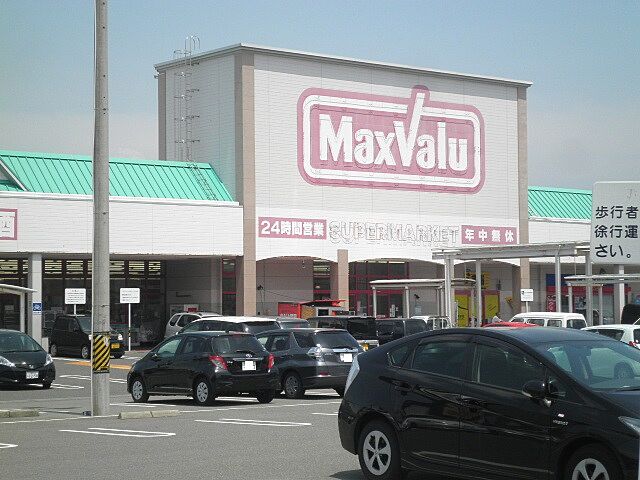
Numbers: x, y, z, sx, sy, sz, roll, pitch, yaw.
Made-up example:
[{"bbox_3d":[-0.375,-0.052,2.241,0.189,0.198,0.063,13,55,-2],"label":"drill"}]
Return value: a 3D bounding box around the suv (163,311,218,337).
[{"bbox_3d":[-4.650,3.766,54.500,1.560,1.670,3.650,1,-3,-39],"label":"suv"}]

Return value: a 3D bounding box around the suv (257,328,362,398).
[{"bbox_3d":[-0.744,2.921,31.876,1.695,1.540,4.410,1,-3,-39],"label":"suv"}]

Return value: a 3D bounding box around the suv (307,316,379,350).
[{"bbox_3d":[0.350,3.433,46.000,1.475,1.650,3.395,1,-3,-39],"label":"suv"}]

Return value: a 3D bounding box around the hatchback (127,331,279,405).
[{"bbox_3d":[-2.573,2.701,28.675,1.695,1.500,3.885,1,-3,-39],"label":"hatchback"}]

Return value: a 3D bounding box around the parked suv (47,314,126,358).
[{"bbox_3d":[-8.728,3.641,50.982,1.475,1.640,3.395,1,-3,-40],"label":"parked suv"}]

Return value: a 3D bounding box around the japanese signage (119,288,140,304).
[{"bbox_3d":[-7.648,2.269,54.582,0.946,0.622,0.050,1,-3,-39],"label":"japanese signage"}]

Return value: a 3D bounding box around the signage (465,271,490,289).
[{"bbox_3d":[8.530,2.168,72.352,1.891,0.906,0.100,1,-3,-39],"label":"signage"}]

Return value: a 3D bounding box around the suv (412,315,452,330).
[{"bbox_3d":[4.800,3.805,51.350,1.475,1.770,3.395,1,-3,-39],"label":"suv"}]

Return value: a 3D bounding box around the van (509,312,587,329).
[{"bbox_3d":[8.540,3.710,51.600,1.480,1.880,3.400,2,-4,-38],"label":"van"}]

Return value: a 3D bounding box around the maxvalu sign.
[{"bbox_3d":[3.926,-5.189,67.572,12.704,5.391,0.200,1,-3,-39],"label":"maxvalu sign"}]

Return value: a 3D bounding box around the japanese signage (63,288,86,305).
[{"bbox_3d":[-9.527,2.215,52.782,0.933,0.637,0.050,1,-3,-39],"label":"japanese signage"}]

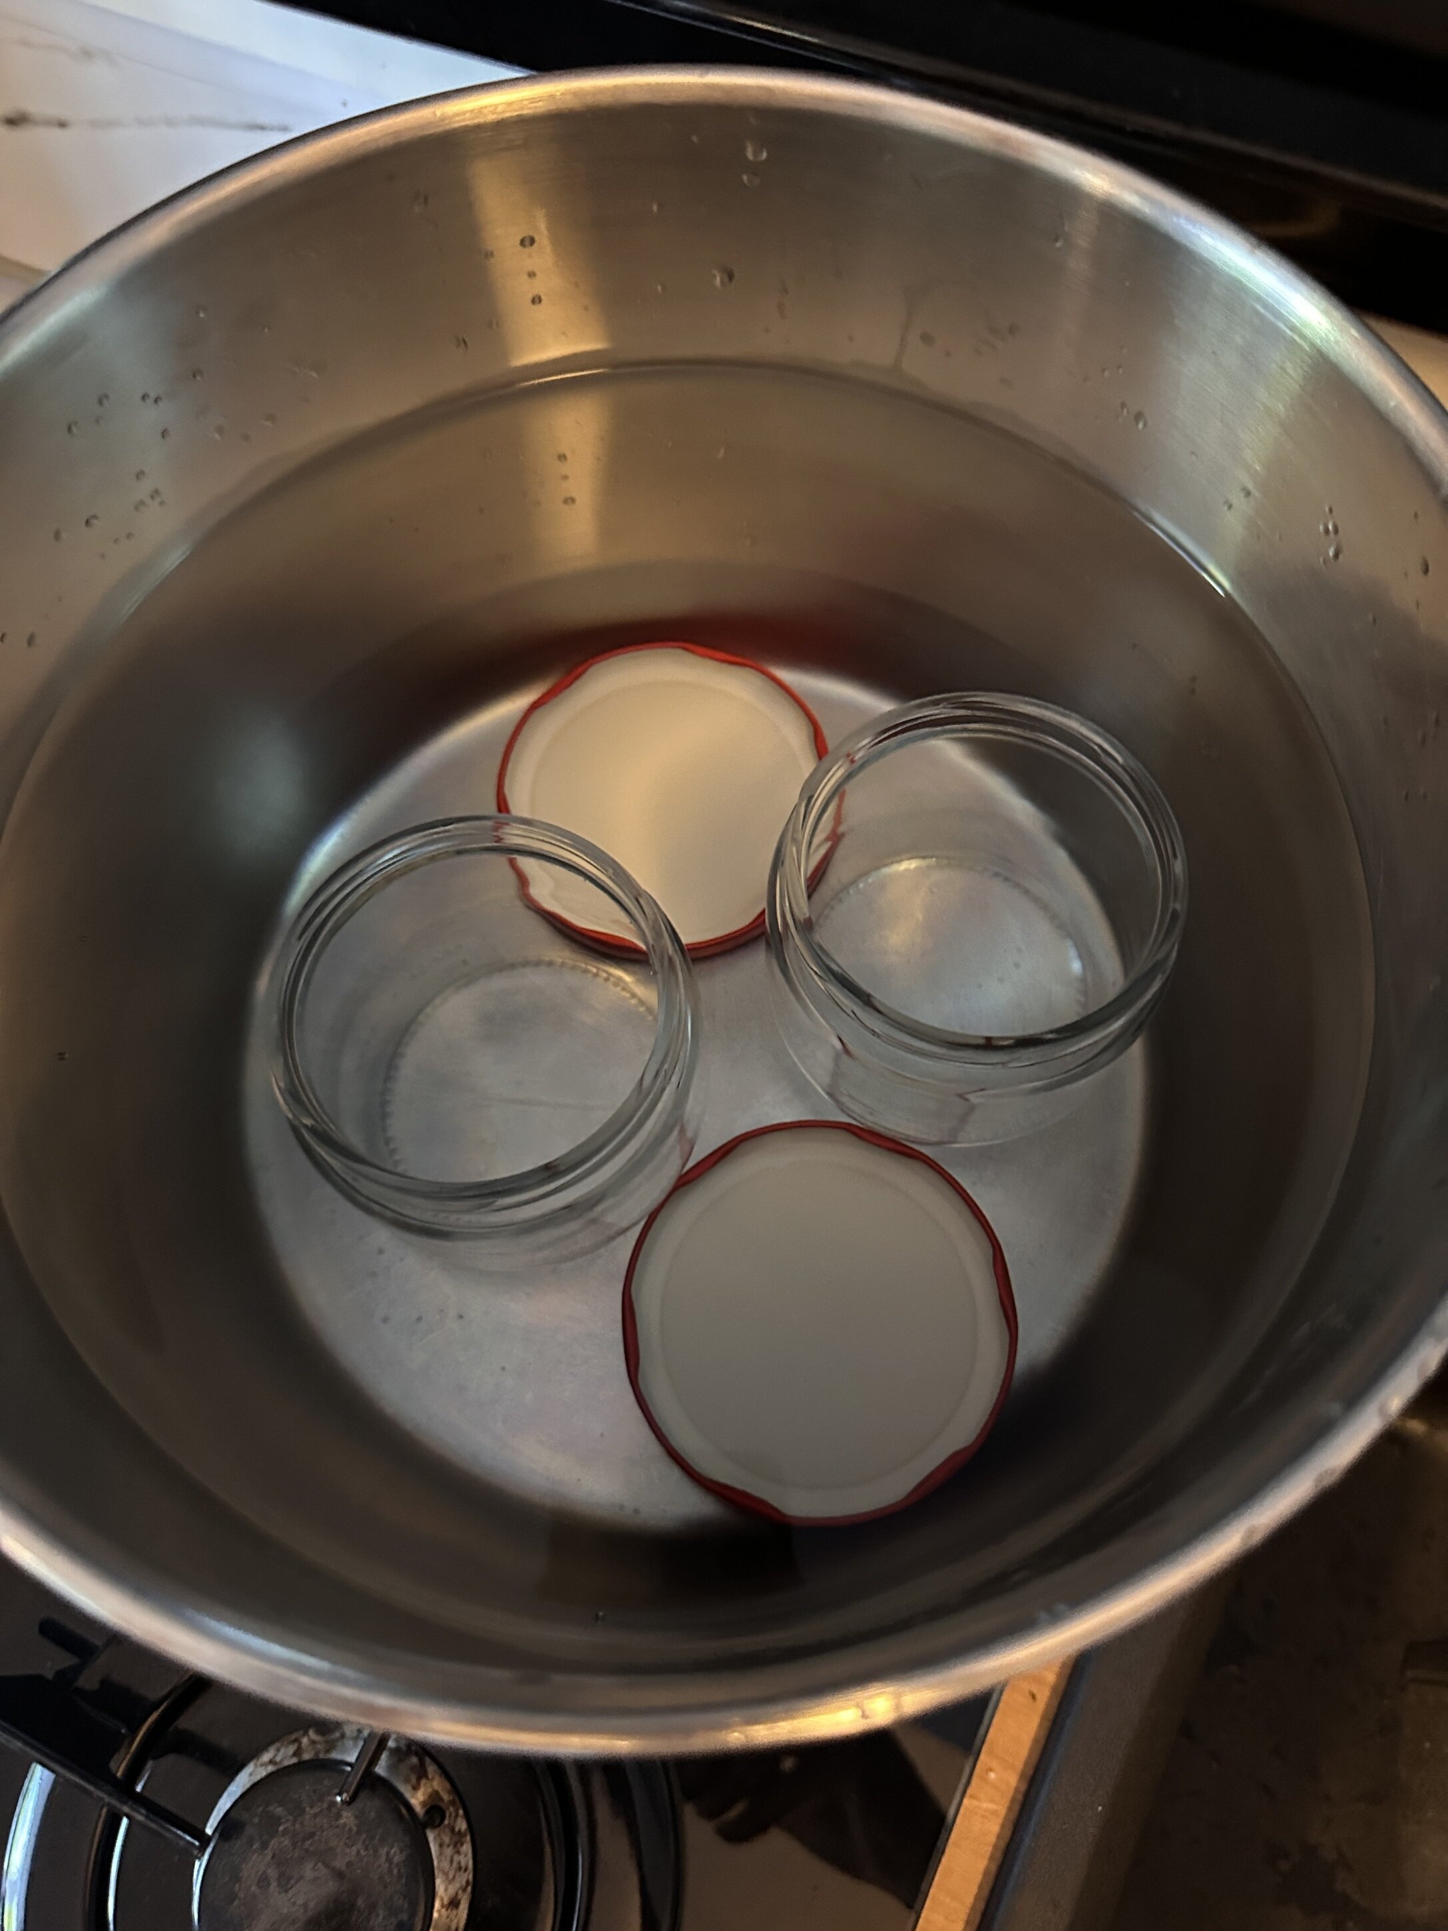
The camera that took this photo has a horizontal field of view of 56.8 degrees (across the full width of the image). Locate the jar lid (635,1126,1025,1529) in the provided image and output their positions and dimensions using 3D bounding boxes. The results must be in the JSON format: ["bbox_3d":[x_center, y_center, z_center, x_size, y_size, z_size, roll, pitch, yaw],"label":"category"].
[{"bbox_3d":[0.021,0.077,0.297,0.086,0.011,0.086,0,70,1],"label":"jar lid"}]

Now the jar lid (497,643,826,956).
[{"bbox_3d":[-0.013,-0.039,0.327,0.086,0.011,0.086,0,70,1],"label":"jar lid"}]

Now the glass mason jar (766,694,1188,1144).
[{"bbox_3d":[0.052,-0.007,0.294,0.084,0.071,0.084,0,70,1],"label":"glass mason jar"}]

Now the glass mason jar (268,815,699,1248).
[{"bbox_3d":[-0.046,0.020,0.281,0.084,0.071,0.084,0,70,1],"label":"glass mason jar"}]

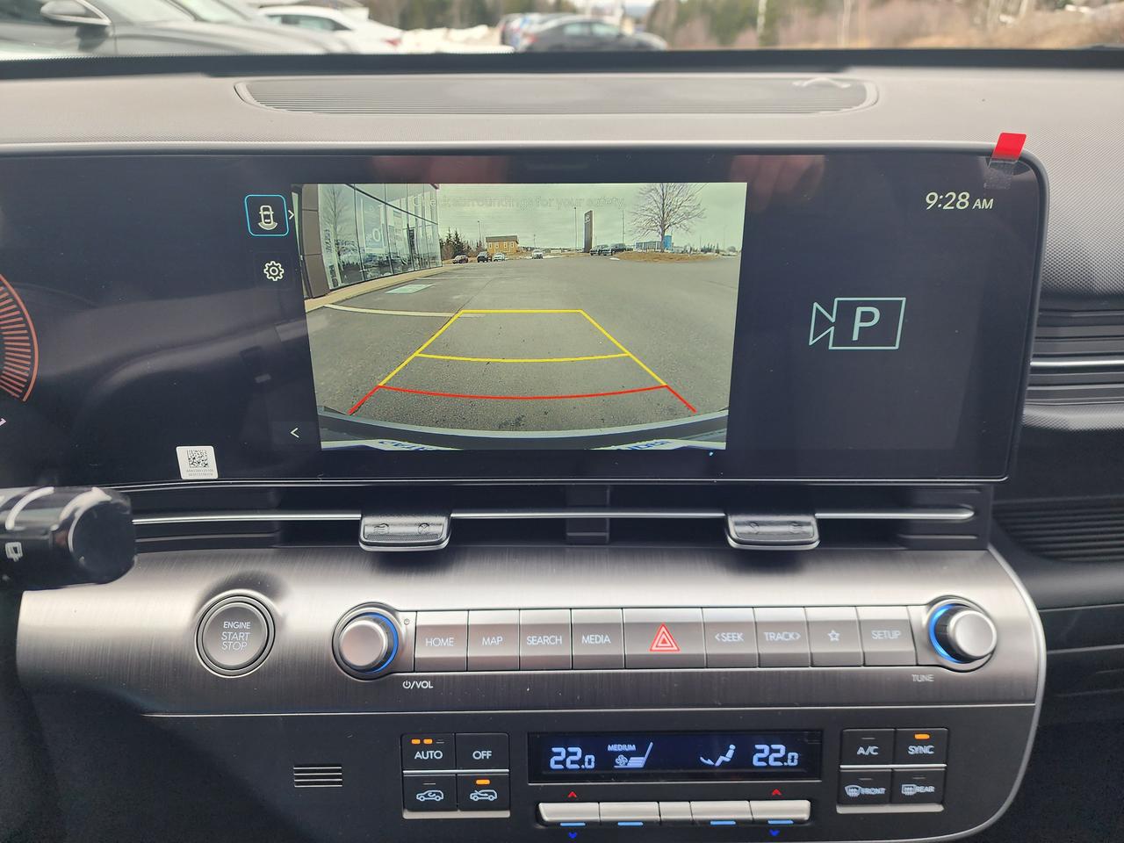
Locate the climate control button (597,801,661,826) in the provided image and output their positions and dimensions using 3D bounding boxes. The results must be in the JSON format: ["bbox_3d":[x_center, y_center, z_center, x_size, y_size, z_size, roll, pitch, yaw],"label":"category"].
[{"bbox_3d":[0.028,0.162,0.309,0.025,0.011,0.011,0,6,0],"label":"climate control button"}]

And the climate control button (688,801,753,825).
[{"bbox_3d":[0.071,0.173,0.331,0.028,0.011,0.009,1,8,0],"label":"climate control button"}]

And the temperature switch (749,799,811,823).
[{"bbox_3d":[0.096,0.173,0.331,0.027,0.011,0.009,1,8,0],"label":"temperature switch"}]

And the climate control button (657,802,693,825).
[{"bbox_3d":[0.047,0.162,0.309,0.014,0.010,0.011,0,6,0],"label":"climate control button"}]

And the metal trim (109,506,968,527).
[{"bbox_3d":[-0.006,0.043,0.336,0.385,0.007,0.013,0,19,0],"label":"metal trim"}]

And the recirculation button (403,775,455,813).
[{"bbox_3d":[-0.055,0.154,0.310,0.021,0.016,0.010,0,6,0],"label":"recirculation button"}]

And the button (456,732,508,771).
[{"bbox_3d":[-0.036,0.147,0.333,0.024,0.017,0.006,1,8,0],"label":"button"}]

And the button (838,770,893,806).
[{"bbox_3d":[0.136,0.164,0.335,0.024,0.017,0.006,1,8,0],"label":"button"}]

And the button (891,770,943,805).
[{"bbox_3d":[0.147,0.152,0.310,0.021,0.015,0.010,0,6,0],"label":"button"}]

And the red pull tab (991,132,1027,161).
[{"bbox_3d":[0.169,-0.104,0.283,0.010,0.011,0.001,3,36,-2],"label":"red pull tab"}]

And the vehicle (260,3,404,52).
[{"bbox_3d":[-5.500,-7.393,14.756,4.680,1.450,1.820,-9,29,-16],"label":"vehicle"}]

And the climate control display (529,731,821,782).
[{"bbox_3d":[0.047,0.140,0.311,0.121,0.022,0.008,0,6,0],"label":"climate control display"}]

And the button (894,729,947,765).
[{"bbox_3d":[0.148,0.134,0.308,0.021,0.015,0.010,0,6,0],"label":"button"}]

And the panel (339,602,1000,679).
[{"bbox_3d":[0.041,0.090,0.308,0.273,0.031,0.022,0,-16,0],"label":"panel"}]

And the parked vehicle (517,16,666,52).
[{"bbox_3d":[1.150,-12.448,24.413,4.680,1.450,1.820,-9,29,-16],"label":"parked vehicle"}]

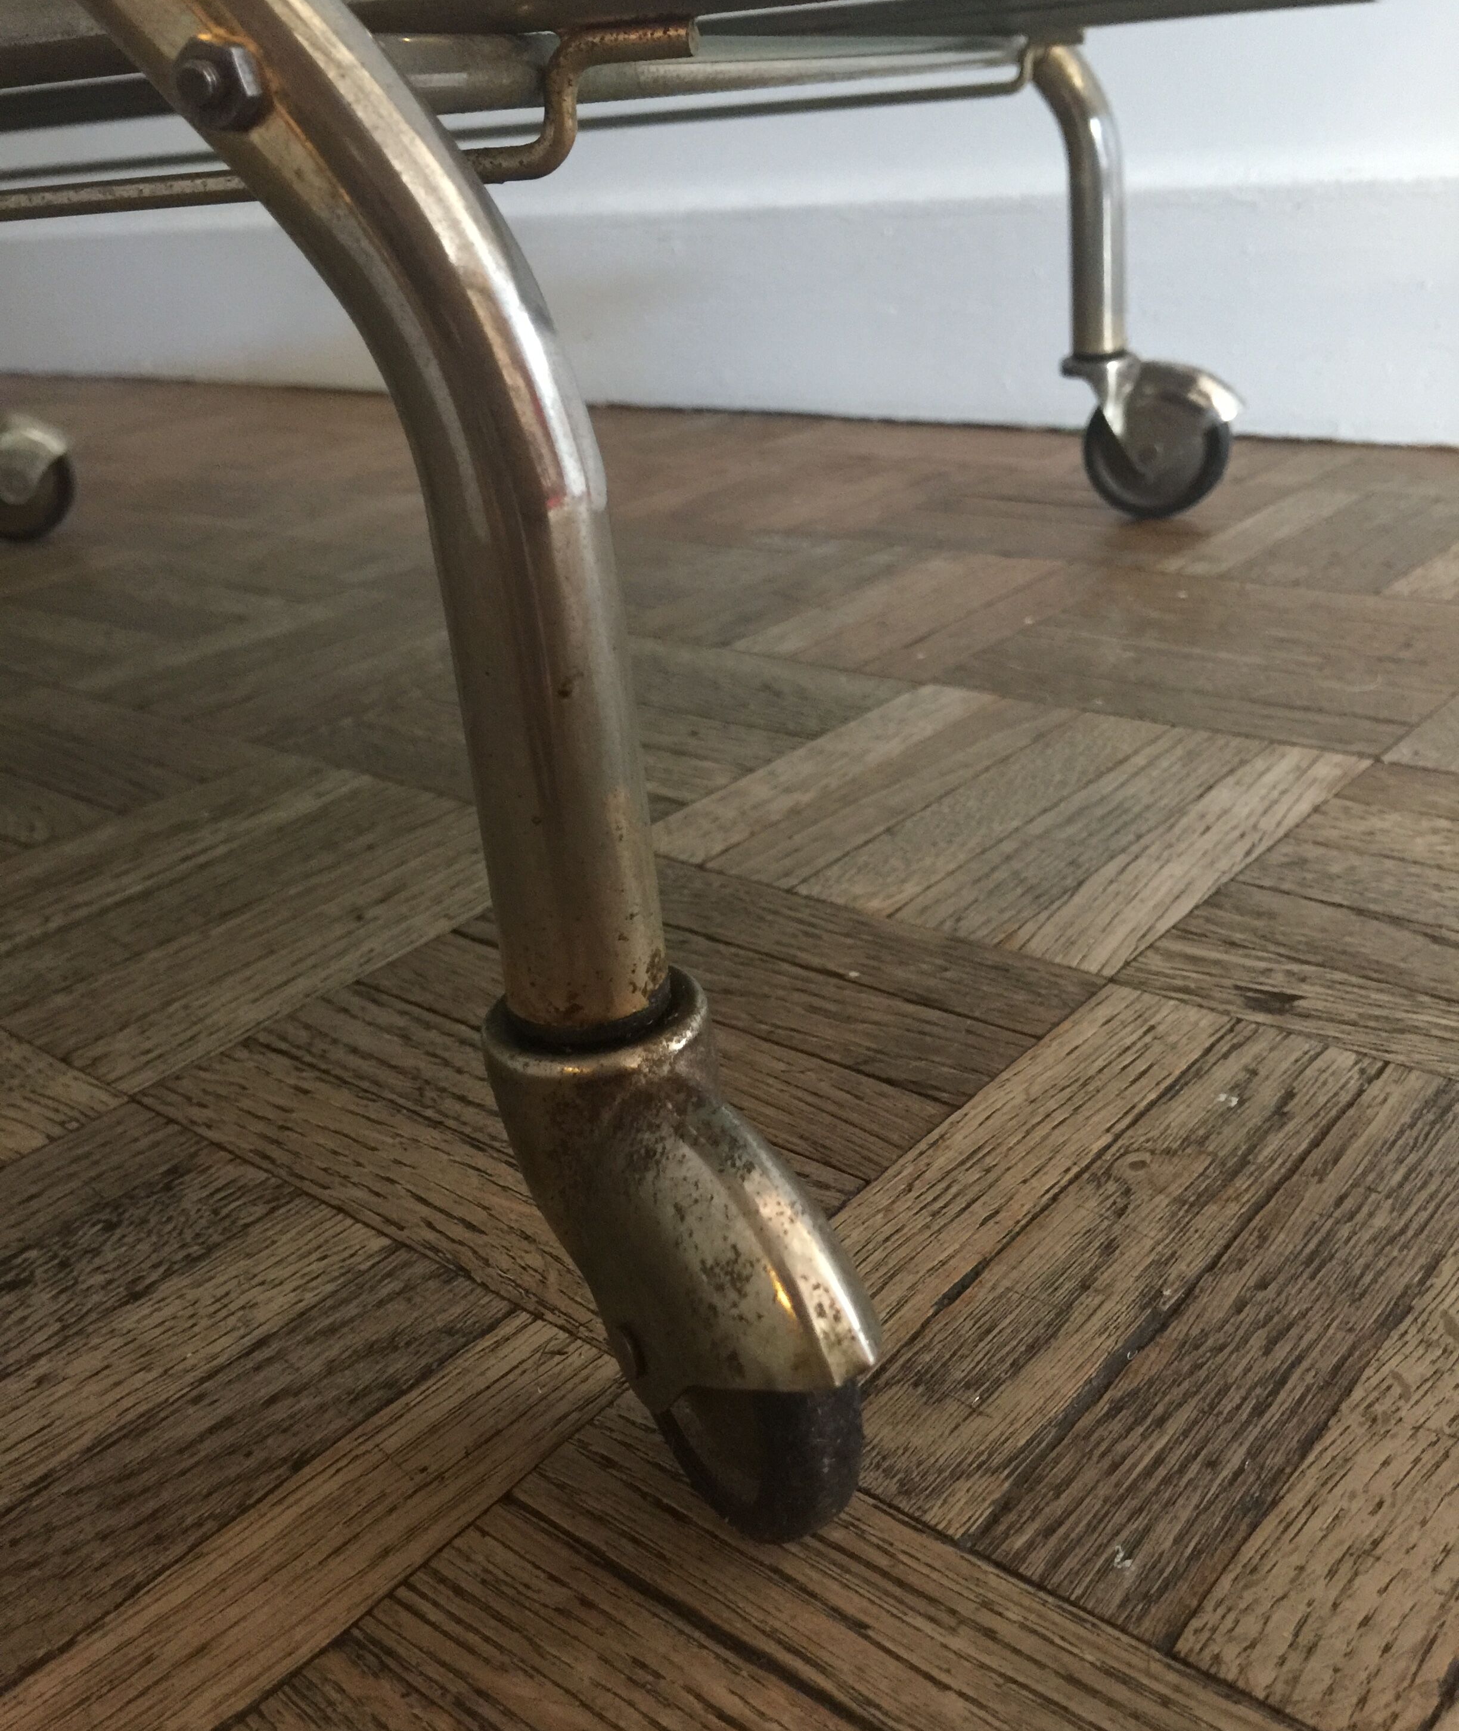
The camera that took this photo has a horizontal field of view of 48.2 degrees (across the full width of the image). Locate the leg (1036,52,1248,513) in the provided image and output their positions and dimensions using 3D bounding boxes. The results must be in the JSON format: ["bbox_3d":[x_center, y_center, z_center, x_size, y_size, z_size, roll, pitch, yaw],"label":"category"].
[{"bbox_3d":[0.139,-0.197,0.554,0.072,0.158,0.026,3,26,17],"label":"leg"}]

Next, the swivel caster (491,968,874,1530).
[{"bbox_3d":[-0.003,0.046,0.178,0.026,0.056,0.061,-18,28,-26],"label":"swivel caster"}]

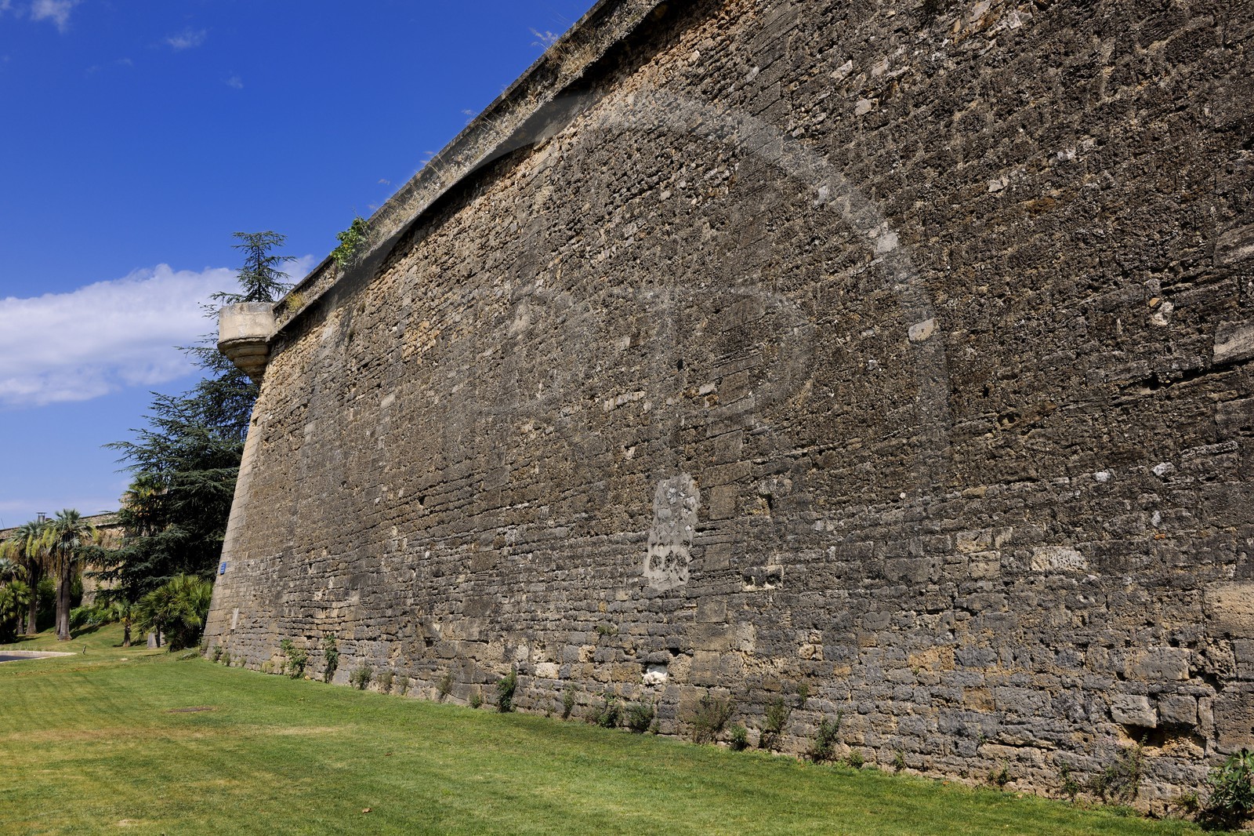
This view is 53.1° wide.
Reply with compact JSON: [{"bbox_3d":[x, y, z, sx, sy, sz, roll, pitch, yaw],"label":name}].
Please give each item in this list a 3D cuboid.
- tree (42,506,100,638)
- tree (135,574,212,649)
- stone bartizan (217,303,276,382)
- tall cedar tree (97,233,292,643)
[{"bbox_3d":[-29.188,8.220,65.581,3.000,6.720,3.000,-1,-9,0],"label":"tree"},{"bbox_3d":[-19.441,8.308,53.902,3.400,3.120,3.200,-1,-9,0],"label":"tree"},{"bbox_3d":[-15.494,-3.105,51.162,2.300,3.230,2.300,-4,-10,21],"label":"stone bartizan"},{"bbox_3d":[-20.071,0.809,60.672,10.800,19.970,10.500,-1,-9,0],"label":"tall cedar tree"}]

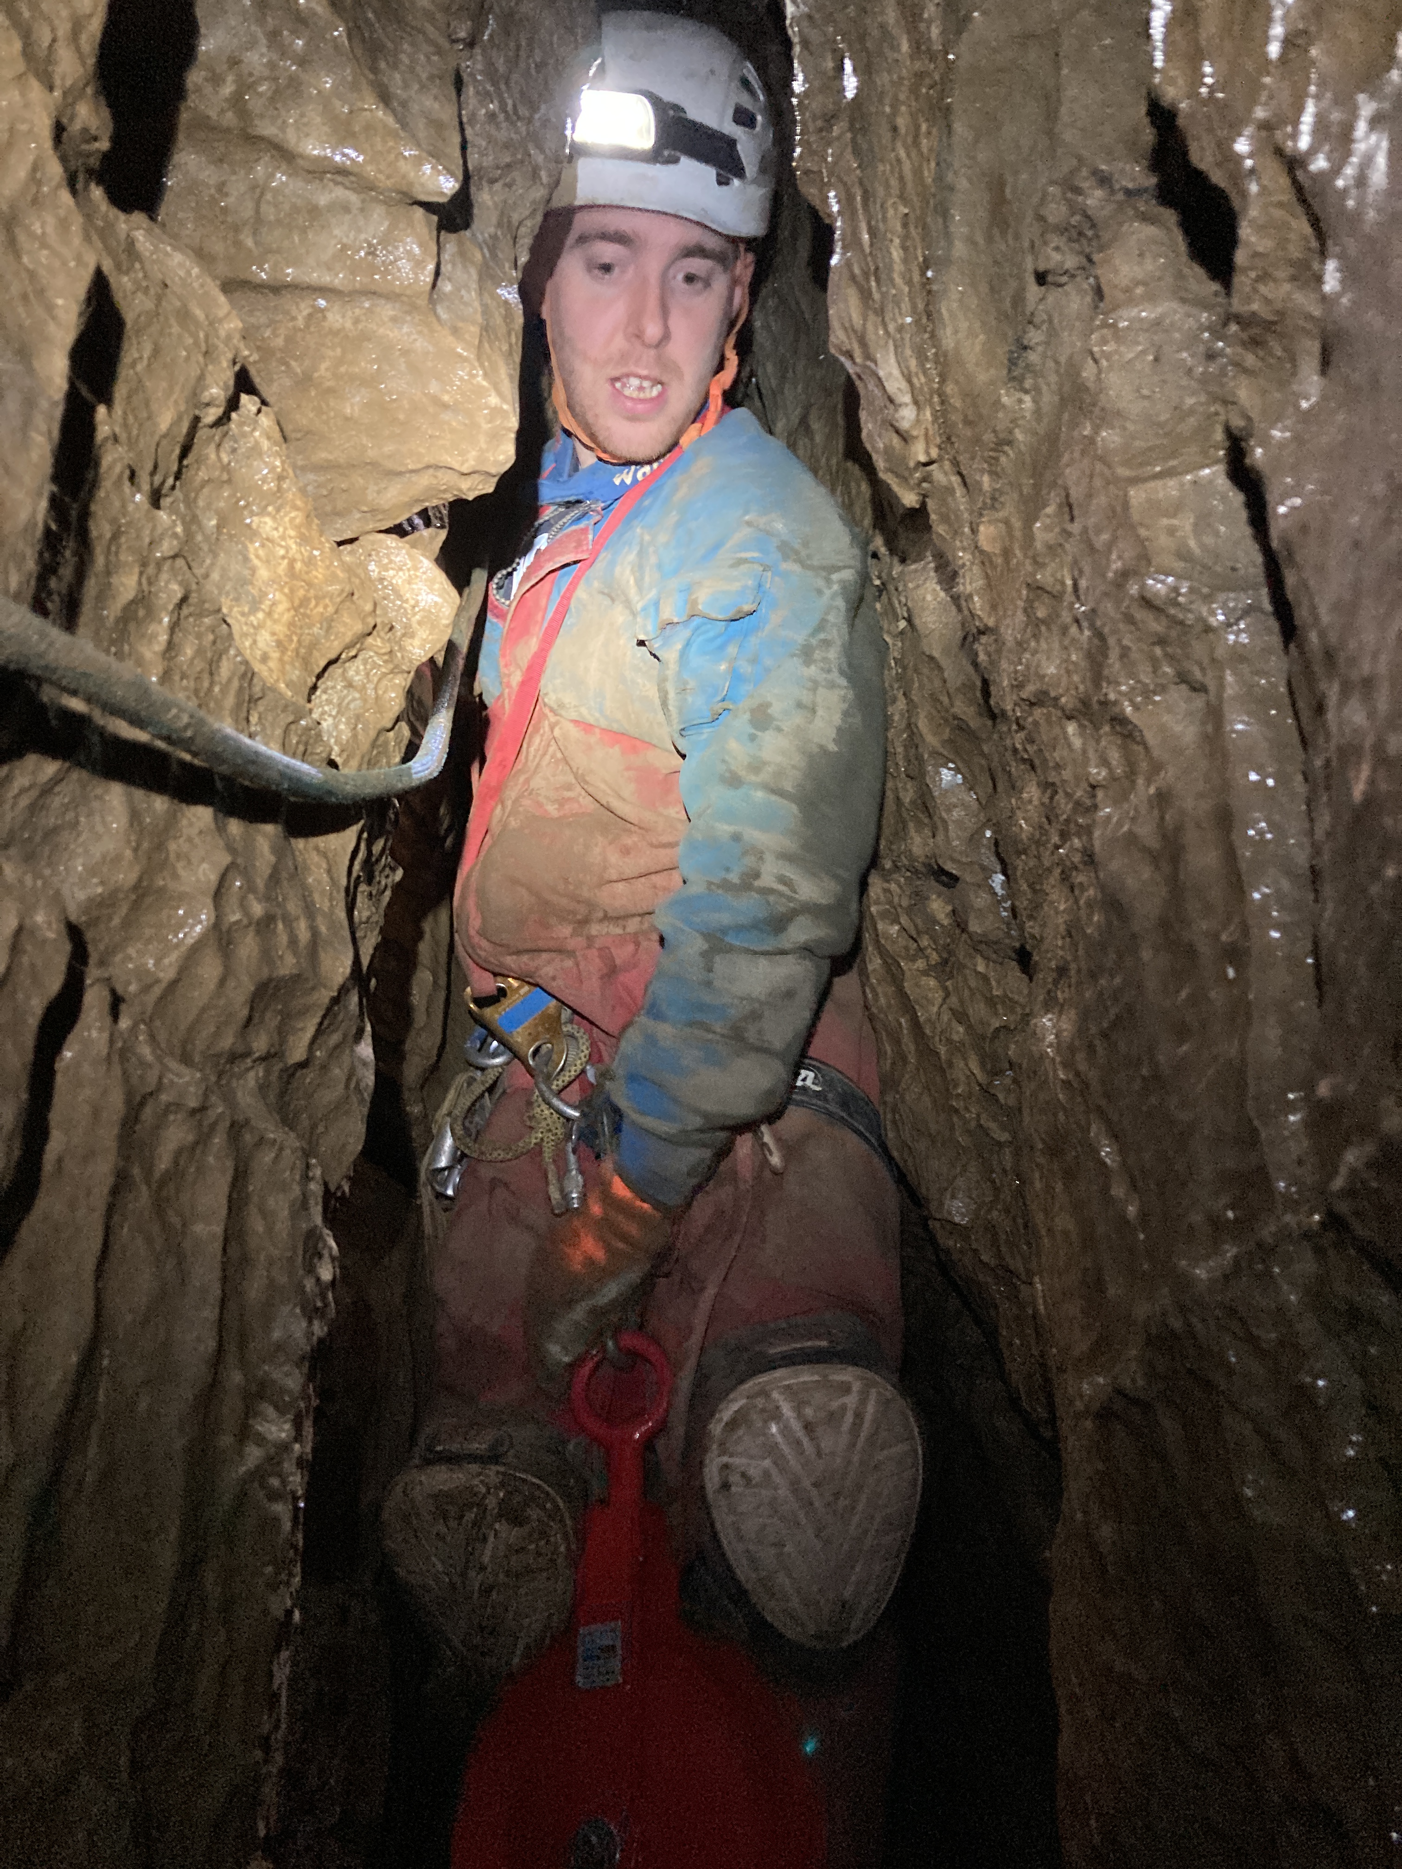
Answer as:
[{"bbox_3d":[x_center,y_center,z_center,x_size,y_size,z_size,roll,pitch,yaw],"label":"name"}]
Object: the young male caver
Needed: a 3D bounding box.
[{"bbox_3d":[-0.060,0.090,1.200,0.490,1.660,0.450,2,5,31],"label":"young male caver"}]

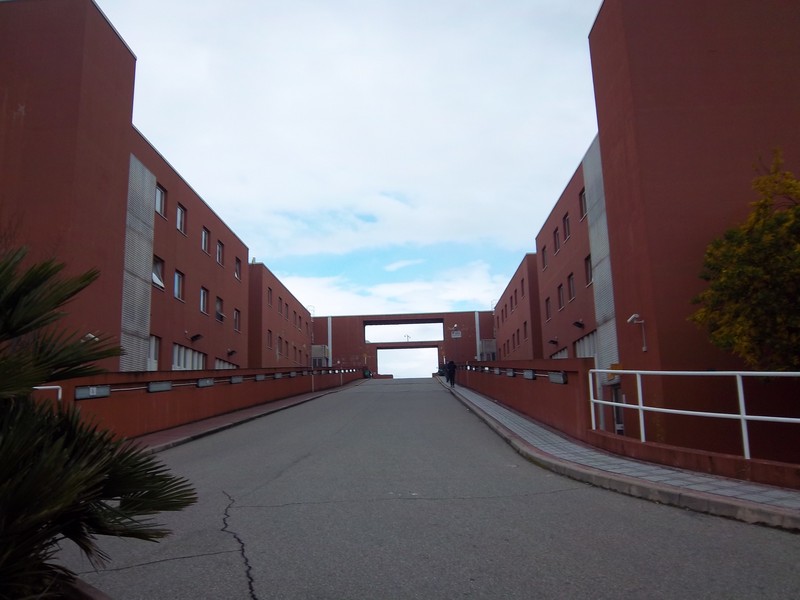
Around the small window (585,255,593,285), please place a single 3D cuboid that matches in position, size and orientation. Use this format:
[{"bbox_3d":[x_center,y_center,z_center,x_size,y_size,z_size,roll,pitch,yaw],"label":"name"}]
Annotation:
[{"bbox_3d":[9.330,-1.437,31.831,0.170,1.350,1.250,-2,-11,2],"label":"small window"}]

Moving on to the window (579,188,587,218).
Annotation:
[{"bbox_3d":[9.253,-4.818,32.560,0.170,1.350,1.250,-2,-11,2],"label":"window"}]

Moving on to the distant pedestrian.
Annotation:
[{"bbox_3d":[3.303,4.758,41.292,0.550,1.700,0.400,-2,-11,2],"label":"distant pedestrian"}]

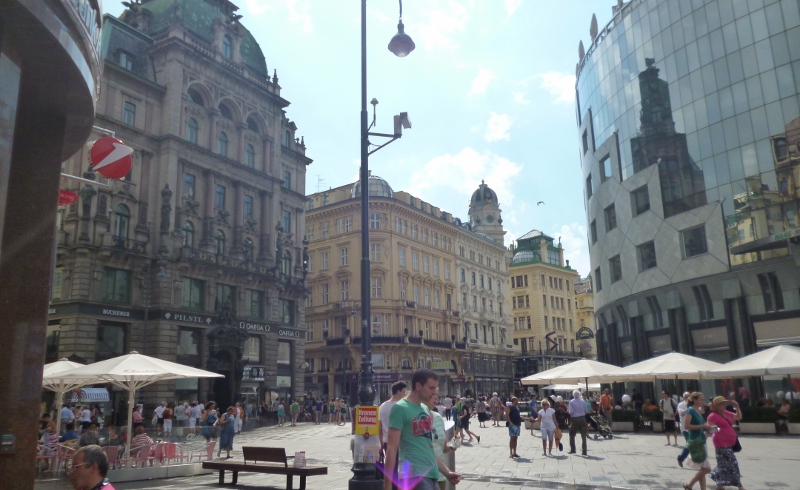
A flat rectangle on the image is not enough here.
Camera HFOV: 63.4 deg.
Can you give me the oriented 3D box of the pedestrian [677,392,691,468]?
[{"bbox_3d":[6.553,4.307,15.095,0.500,1.714,0.520,0,-13,-6],"label":"pedestrian"}]

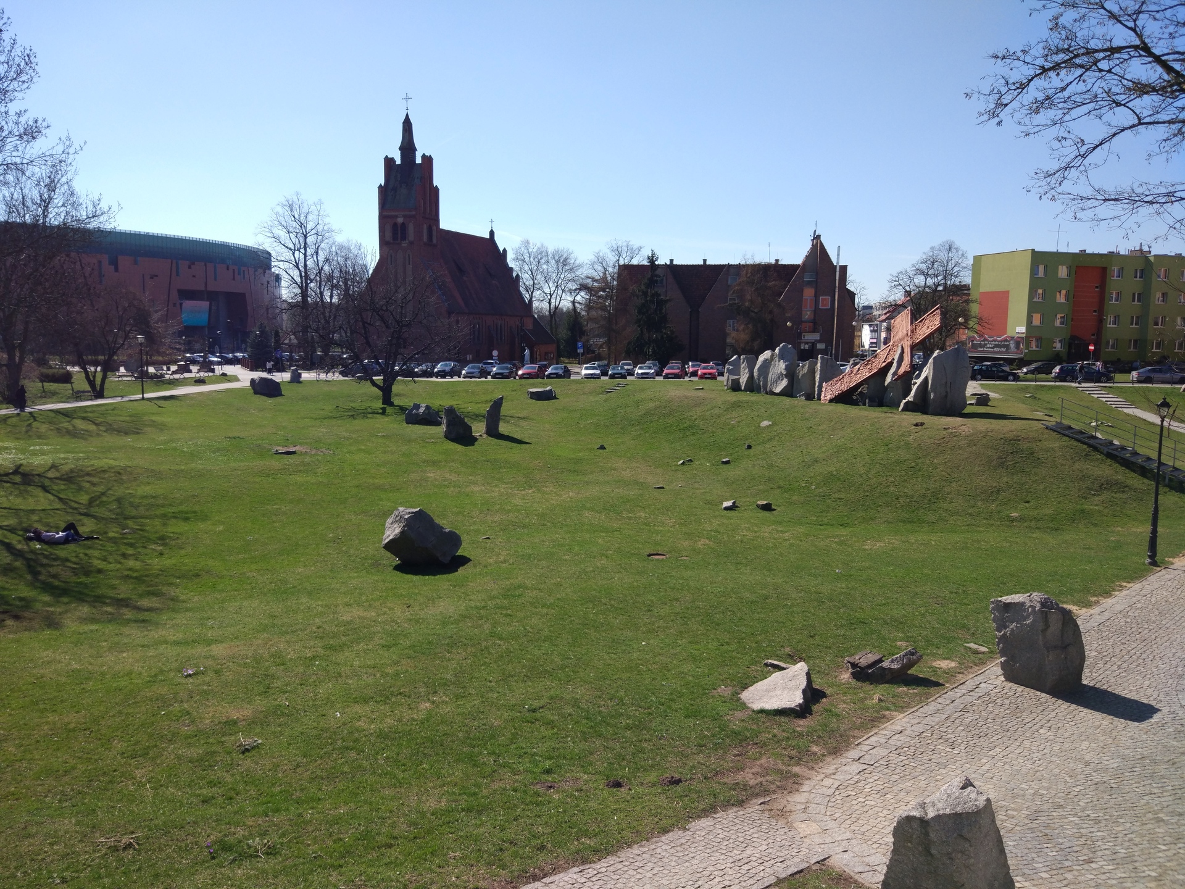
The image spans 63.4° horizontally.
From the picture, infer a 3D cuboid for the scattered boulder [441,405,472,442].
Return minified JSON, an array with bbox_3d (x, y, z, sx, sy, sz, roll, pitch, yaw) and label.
[{"bbox_3d":[-6.170,-1.034,43.754,1.380,1.520,1.000,0,7,-8],"label":"scattered boulder"}]

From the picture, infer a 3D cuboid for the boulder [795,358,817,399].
[{"bbox_3d":[13.436,-4.199,60.726,1.450,2.600,1.300,2,8,13],"label":"boulder"}]

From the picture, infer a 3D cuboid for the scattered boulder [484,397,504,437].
[{"bbox_3d":[-4.661,-1.369,45.355,0.920,1.850,0.750,0,7,-6],"label":"scattered boulder"}]

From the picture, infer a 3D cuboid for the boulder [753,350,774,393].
[{"bbox_3d":[11.931,-5.050,66.103,1.450,2.950,1.300,2,8,10],"label":"boulder"}]

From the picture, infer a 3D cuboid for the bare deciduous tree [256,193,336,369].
[{"bbox_3d":[-30.431,-16.691,98.617,7.940,17.850,8.500,-2,9,-17],"label":"bare deciduous tree"}]

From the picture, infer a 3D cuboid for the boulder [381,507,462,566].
[{"bbox_3d":[-3.978,2.049,22.364,1.820,1.220,1.350,0,7,-10],"label":"boulder"}]

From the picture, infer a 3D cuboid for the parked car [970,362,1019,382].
[{"bbox_3d":[31.664,-5.859,76.168,4.350,1.470,1.750,1,7,2],"label":"parked car"}]

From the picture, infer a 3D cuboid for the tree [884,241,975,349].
[{"bbox_3d":[34.401,-14.351,97.853,8.700,12.710,8.800,3,9,19],"label":"tree"}]

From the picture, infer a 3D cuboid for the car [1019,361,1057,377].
[{"bbox_3d":[41.270,-7.120,87.905,4.200,1.470,1.750,-2,8,-17],"label":"car"}]

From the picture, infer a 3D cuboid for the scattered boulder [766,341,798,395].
[{"bbox_3d":[12.118,-4.784,60.865,1.950,3.250,1.600,2,7,11],"label":"scattered boulder"}]

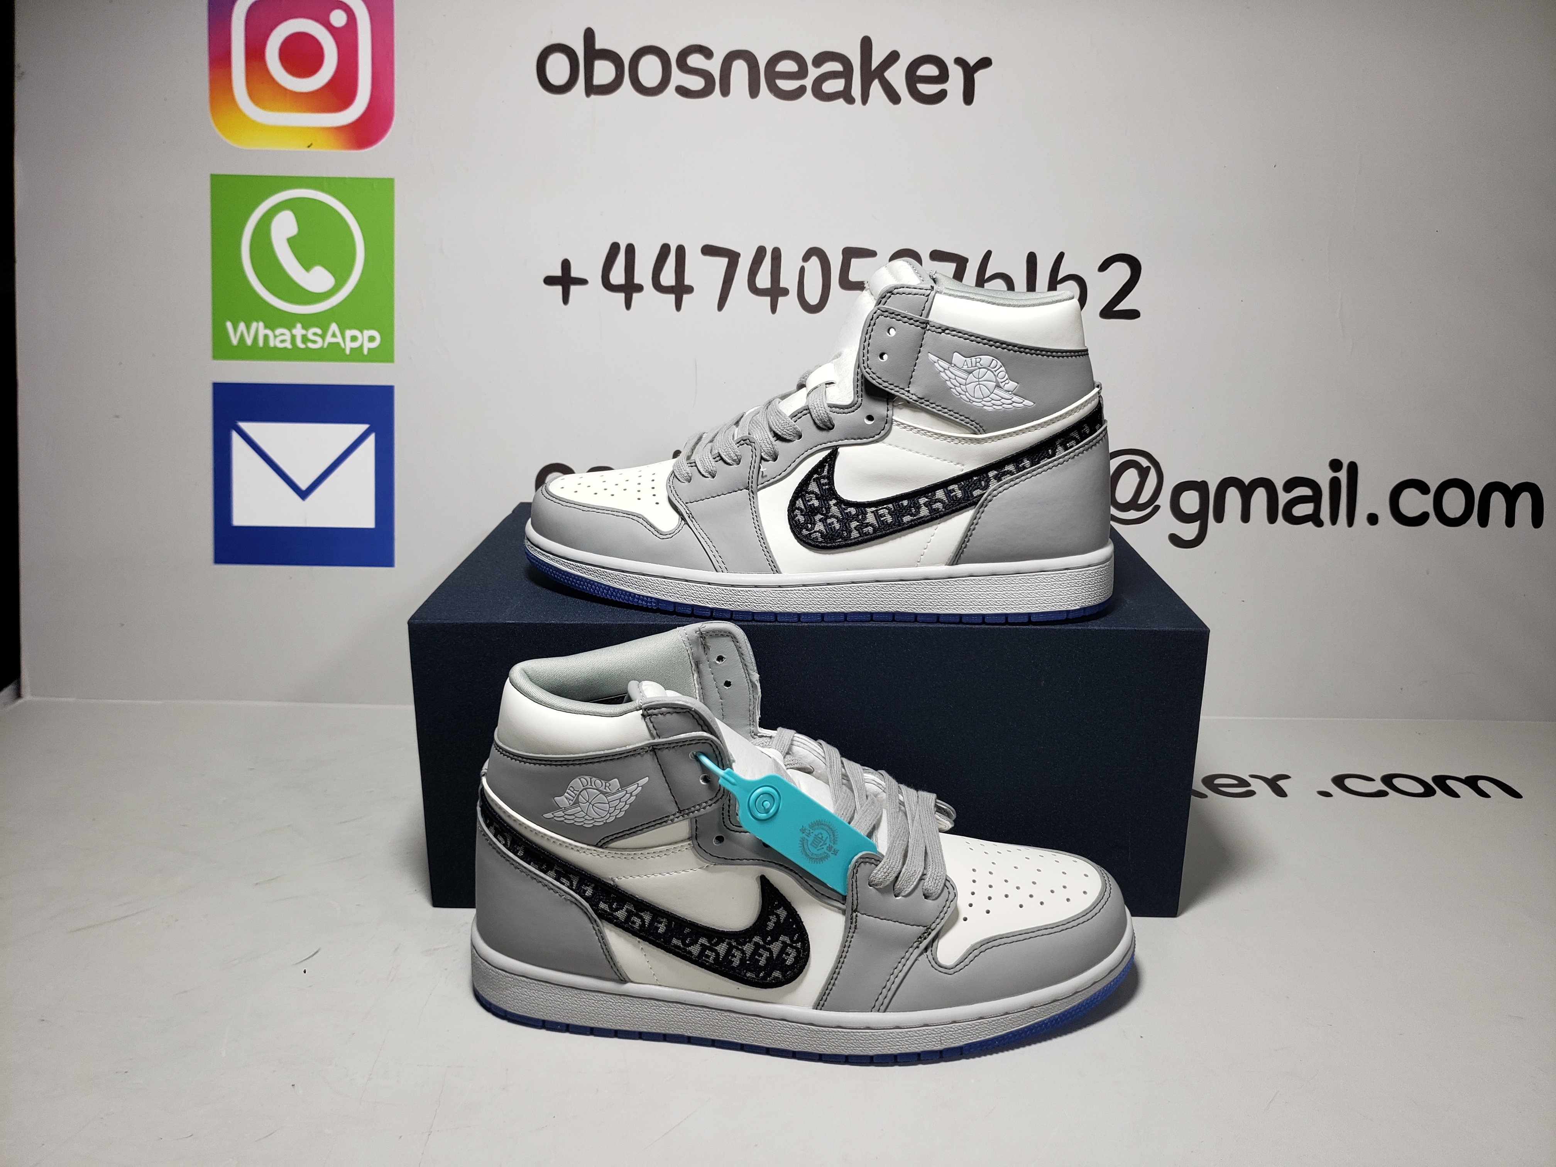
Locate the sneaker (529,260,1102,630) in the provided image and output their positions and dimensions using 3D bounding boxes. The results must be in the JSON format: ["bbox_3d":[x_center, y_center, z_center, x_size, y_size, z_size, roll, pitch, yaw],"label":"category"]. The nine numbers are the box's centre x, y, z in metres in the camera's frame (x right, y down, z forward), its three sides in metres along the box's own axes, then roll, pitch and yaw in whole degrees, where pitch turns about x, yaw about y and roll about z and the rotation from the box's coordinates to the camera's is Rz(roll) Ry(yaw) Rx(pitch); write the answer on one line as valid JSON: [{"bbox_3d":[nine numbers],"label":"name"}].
[{"bbox_3d":[0.014,-0.072,0.554,0.290,0.158,0.107,2,18,7],"label":"sneaker"}]

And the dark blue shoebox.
[{"bbox_3d":[0.015,0.056,0.658,0.363,0.149,0.227,0,18,1],"label":"dark blue shoebox"}]

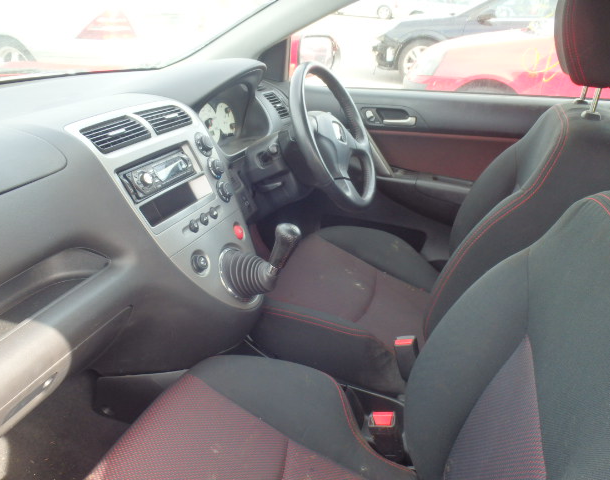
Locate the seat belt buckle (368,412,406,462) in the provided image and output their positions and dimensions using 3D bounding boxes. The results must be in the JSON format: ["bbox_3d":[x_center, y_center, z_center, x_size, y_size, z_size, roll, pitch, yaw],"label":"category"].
[{"bbox_3d":[0.146,0.341,0.869,0.043,0.090,0.029,-10,18,28],"label":"seat belt buckle"}]

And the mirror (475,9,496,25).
[{"bbox_3d":[2.412,-2.968,6.900,0.165,0.170,0.220,6,25,12],"label":"mirror"}]

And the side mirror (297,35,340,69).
[{"bbox_3d":[0.012,-0.595,1.675,0.100,0.140,0.195,16,29,31],"label":"side mirror"}]

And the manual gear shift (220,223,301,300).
[{"bbox_3d":[-0.082,0.038,1.016,0.155,0.180,0.115,10,26,21],"label":"manual gear shift"}]

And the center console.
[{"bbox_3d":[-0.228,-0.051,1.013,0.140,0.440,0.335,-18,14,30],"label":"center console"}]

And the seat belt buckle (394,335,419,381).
[{"bbox_3d":[0.219,0.249,1.070,0.043,0.090,0.029,-10,18,28],"label":"seat belt buckle"}]

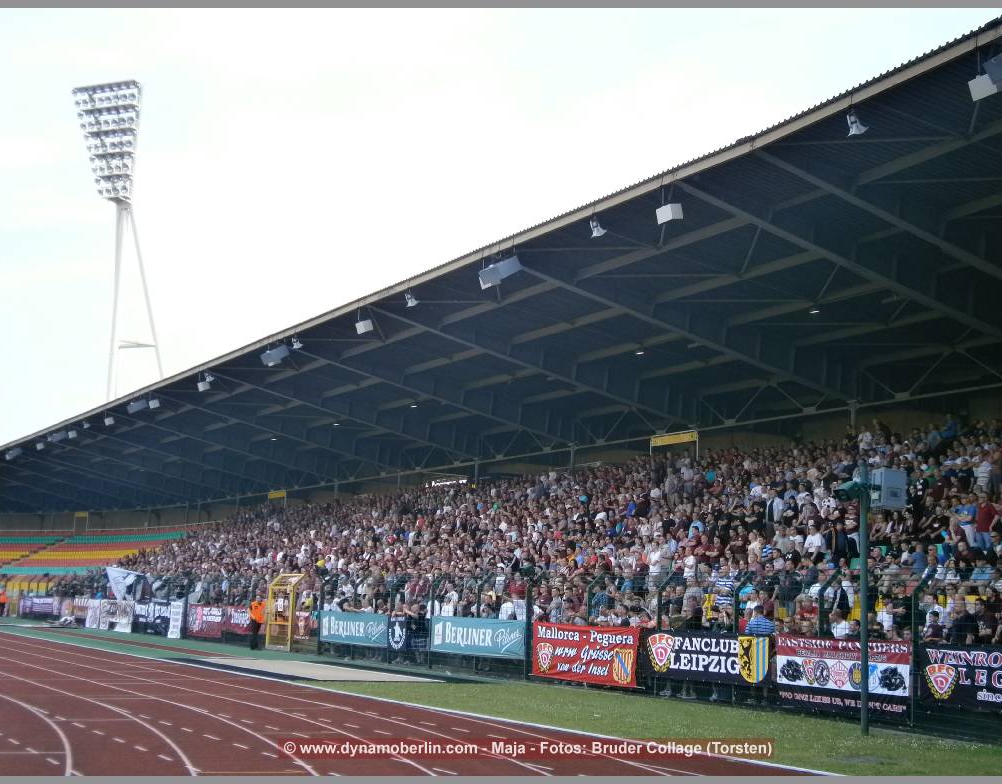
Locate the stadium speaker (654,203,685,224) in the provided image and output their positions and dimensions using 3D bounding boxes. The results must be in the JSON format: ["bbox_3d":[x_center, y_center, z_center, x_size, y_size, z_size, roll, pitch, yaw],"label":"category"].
[{"bbox_3d":[4.160,-4.360,34.780,0.360,0.380,0.570,-5,-4,-30],"label":"stadium speaker"}]

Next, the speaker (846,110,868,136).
[{"bbox_3d":[7.271,-5.486,28.852,0.460,0.460,0.460,-22,5,-30],"label":"speaker"}]

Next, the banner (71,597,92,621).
[{"bbox_3d":[-21.242,10.963,71.634,0.060,1.150,3.000,6,-10,-29],"label":"banner"}]

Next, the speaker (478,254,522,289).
[{"bbox_3d":[-0.021,-3.542,41.739,0.600,0.470,1.300,-25,5,-28],"label":"speaker"}]

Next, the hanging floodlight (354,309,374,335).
[{"bbox_3d":[-4.860,-2.310,50.390,0.360,0.380,0.570,-17,2,-30],"label":"hanging floodlight"}]

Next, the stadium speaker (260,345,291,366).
[{"bbox_3d":[-9.205,-1.485,57.647,0.580,0.450,1.300,-25,5,-28],"label":"stadium speaker"}]

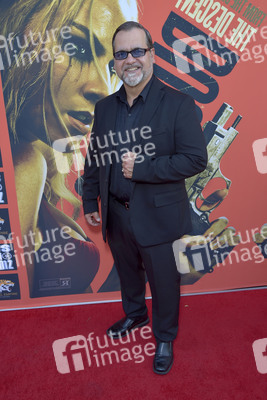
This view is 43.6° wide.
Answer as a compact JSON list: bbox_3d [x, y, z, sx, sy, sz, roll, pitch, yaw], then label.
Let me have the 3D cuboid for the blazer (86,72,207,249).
[{"bbox_3d":[0.054,-0.178,1.519,0.570,0.760,0.360,14,28,25],"label":"blazer"}]

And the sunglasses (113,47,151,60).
[{"bbox_3d":[0.002,-0.636,1.455,0.142,0.044,0.144,0,23,17],"label":"sunglasses"}]

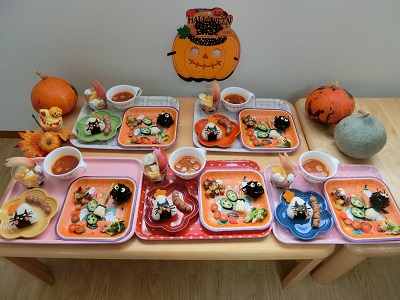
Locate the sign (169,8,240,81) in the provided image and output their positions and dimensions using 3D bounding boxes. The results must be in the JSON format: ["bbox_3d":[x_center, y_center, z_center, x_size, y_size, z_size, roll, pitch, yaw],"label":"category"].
[{"bbox_3d":[0.018,-0.365,1.041,0.265,0.283,0.012,1,49,-1],"label":"sign"}]

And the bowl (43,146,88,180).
[{"bbox_3d":[-0.380,0.049,0.839,0.122,0.055,0.102,11,51,8],"label":"bowl"}]

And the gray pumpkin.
[{"bbox_3d":[0.490,-0.049,0.880,0.145,0.152,0.145,1,50,0],"label":"gray pumpkin"}]

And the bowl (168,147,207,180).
[{"bbox_3d":[-0.034,0.050,0.883,0.116,0.060,0.116,1,49,-1],"label":"bowl"}]

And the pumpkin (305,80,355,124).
[{"bbox_3d":[0.451,-0.167,0.992,0.162,0.130,0.162,1,50,0],"label":"pumpkin"}]

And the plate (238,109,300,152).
[{"bbox_3d":[0.239,-0.071,1.024,0.199,0.020,0.199,1,49,-1],"label":"plate"}]

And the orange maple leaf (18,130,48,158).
[{"bbox_3d":[-0.541,-0.017,0.956,0.105,0.020,0.108,1,49,-1],"label":"orange maple leaf"}]

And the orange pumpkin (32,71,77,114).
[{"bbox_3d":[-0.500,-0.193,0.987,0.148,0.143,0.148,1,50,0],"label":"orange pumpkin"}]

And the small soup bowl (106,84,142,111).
[{"bbox_3d":[-0.265,-0.183,1.037,0.122,0.055,0.102,-9,51,-8],"label":"small soup bowl"}]

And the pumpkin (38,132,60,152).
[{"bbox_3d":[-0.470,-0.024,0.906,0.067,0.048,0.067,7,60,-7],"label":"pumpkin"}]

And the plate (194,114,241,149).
[{"bbox_3d":[0.061,-0.060,1.008,0.156,0.026,0.156,1,49,-1],"label":"plate"}]

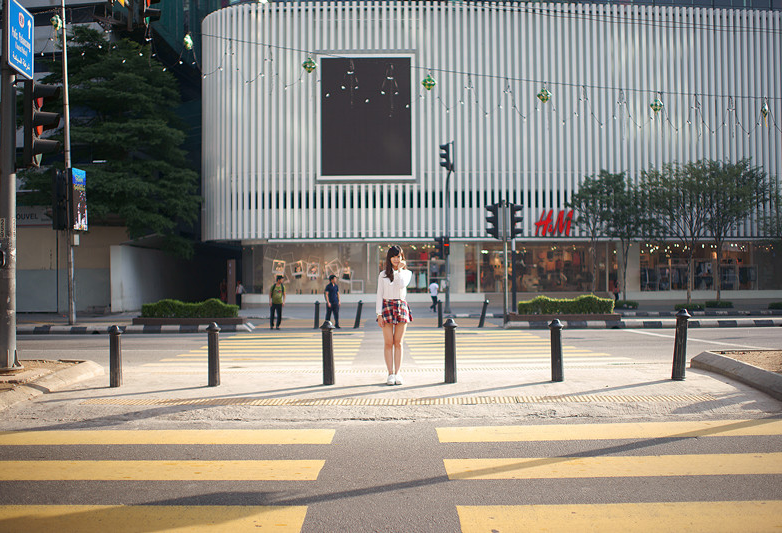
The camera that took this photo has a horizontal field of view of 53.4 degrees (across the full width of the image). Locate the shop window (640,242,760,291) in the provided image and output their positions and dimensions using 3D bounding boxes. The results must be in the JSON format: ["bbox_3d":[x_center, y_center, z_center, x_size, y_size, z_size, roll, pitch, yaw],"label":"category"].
[{"bbox_3d":[19.242,0.000,48.500,7.485,2.994,0.250,0,-1,-4],"label":"shop window"}]

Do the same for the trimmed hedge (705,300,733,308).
[{"bbox_3d":[17.419,2.024,41.209,1.269,0.294,1.066,0,-2,0],"label":"trimmed hedge"}]

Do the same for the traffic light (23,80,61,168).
[{"bbox_3d":[-4.549,-1.850,10.150,0.400,1.142,0.360,0,-1,0],"label":"traffic light"}]

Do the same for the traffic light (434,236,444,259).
[{"bbox_3d":[2.217,-0.899,36.300,0.430,1.004,0.340,0,-1,-4],"label":"traffic light"}]

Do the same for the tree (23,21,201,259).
[{"bbox_3d":[-15.747,-5.706,43.500,10.000,15.440,9.500,0,-1,-4],"label":"tree"}]

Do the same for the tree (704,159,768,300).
[{"bbox_3d":[18.686,-1.958,42.300,3.700,7.833,3.600,0,-1,-4],"label":"tree"}]

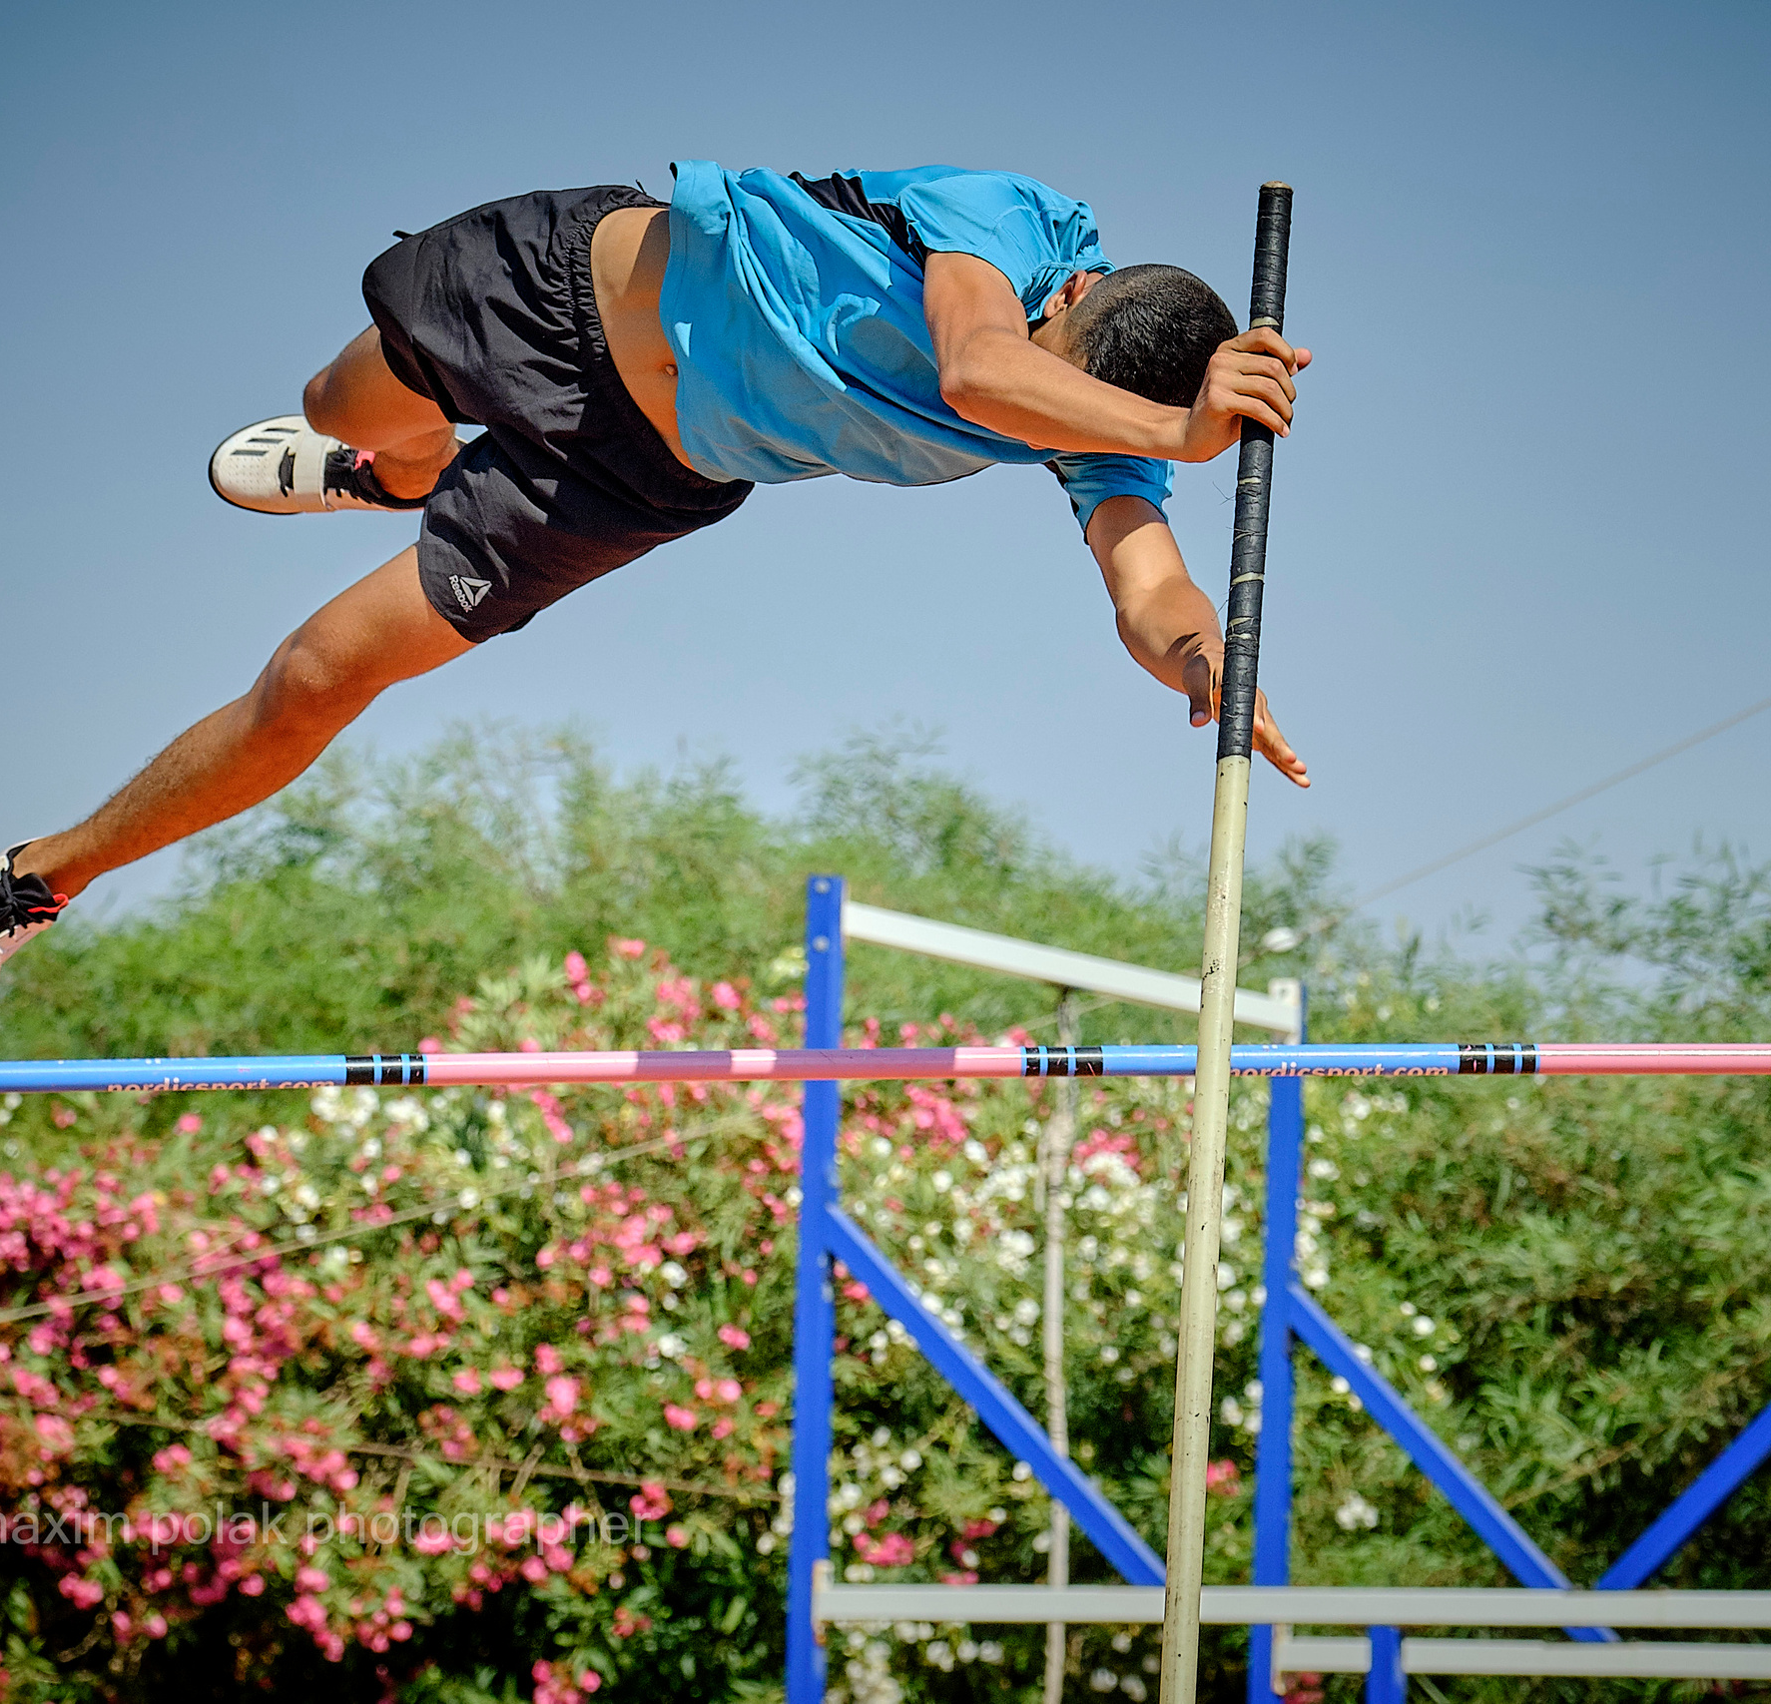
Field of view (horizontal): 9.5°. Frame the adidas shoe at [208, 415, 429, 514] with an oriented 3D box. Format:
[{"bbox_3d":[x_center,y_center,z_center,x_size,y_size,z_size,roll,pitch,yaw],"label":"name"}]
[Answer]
[{"bbox_3d":[-0.515,-0.366,10.050,0.265,0.097,0.115,-3,3,-6],"label":"adidas shoe"}]

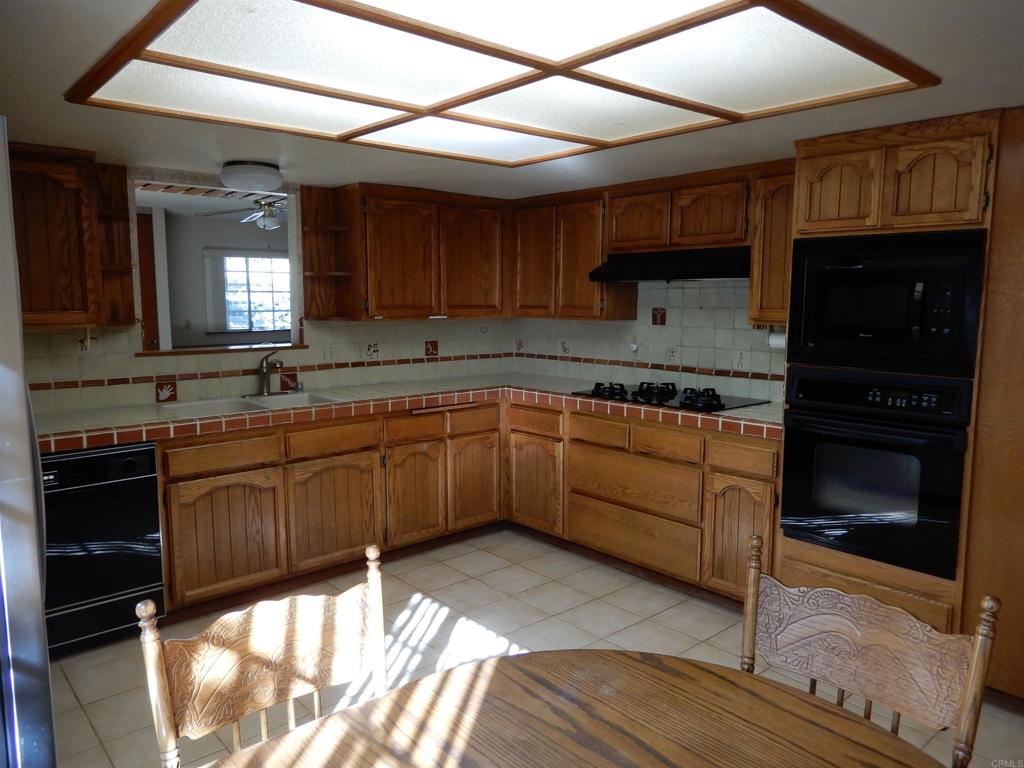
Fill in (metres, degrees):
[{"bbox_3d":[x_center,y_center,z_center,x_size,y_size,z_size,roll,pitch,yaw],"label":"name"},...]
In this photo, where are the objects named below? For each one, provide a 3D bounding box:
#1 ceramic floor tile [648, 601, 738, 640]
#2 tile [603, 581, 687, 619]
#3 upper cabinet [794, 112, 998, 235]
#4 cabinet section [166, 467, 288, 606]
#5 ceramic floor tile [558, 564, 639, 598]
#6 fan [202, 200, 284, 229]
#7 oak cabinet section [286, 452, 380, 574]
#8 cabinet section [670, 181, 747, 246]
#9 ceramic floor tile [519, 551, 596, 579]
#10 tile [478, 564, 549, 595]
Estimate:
[{"bbox_3d":[0.844,1.101,3.292,0.300,0.010,0.300,-5,9,-41],"label":"ceramic floor tile"},{"bbox_3d":[0.642,1.074,3.520,0.300,0.010,0.300,-5,9,-41],"label":"tile"},{"bbox_3d":[1.617,-0.788,2.856,0.616,0.381,0.708,-6,9,-41],"label":"upper cabinet"},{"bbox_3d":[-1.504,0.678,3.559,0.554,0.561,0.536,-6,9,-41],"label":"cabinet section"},{"bbox_3d":[0.441,1.047,3.747,0.300,0.010,0.300,-5,9,-41],"label":"ceramic floor tile"},{"bbox_3d":[-2.054,-1.466,6.000,1.250,0.400,1.250,-6,9,-41],"label":"fan"},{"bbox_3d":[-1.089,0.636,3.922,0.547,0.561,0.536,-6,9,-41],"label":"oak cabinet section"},{"bbox_3d":[1.105,-0.868,3.698,0.309,0.295,0.446,-6,9,-41],"label":"cabinet section"},{"bbox_3d":[0.239,1.020,3.974,0.300,0.010,0.300,-5,9,-41],"label":"ceramic floor tile"},{"bbox_3d":[0.012,1.047,3.795,0.296,0.010,0.296,-6,9,-41],"label":"tile"}]

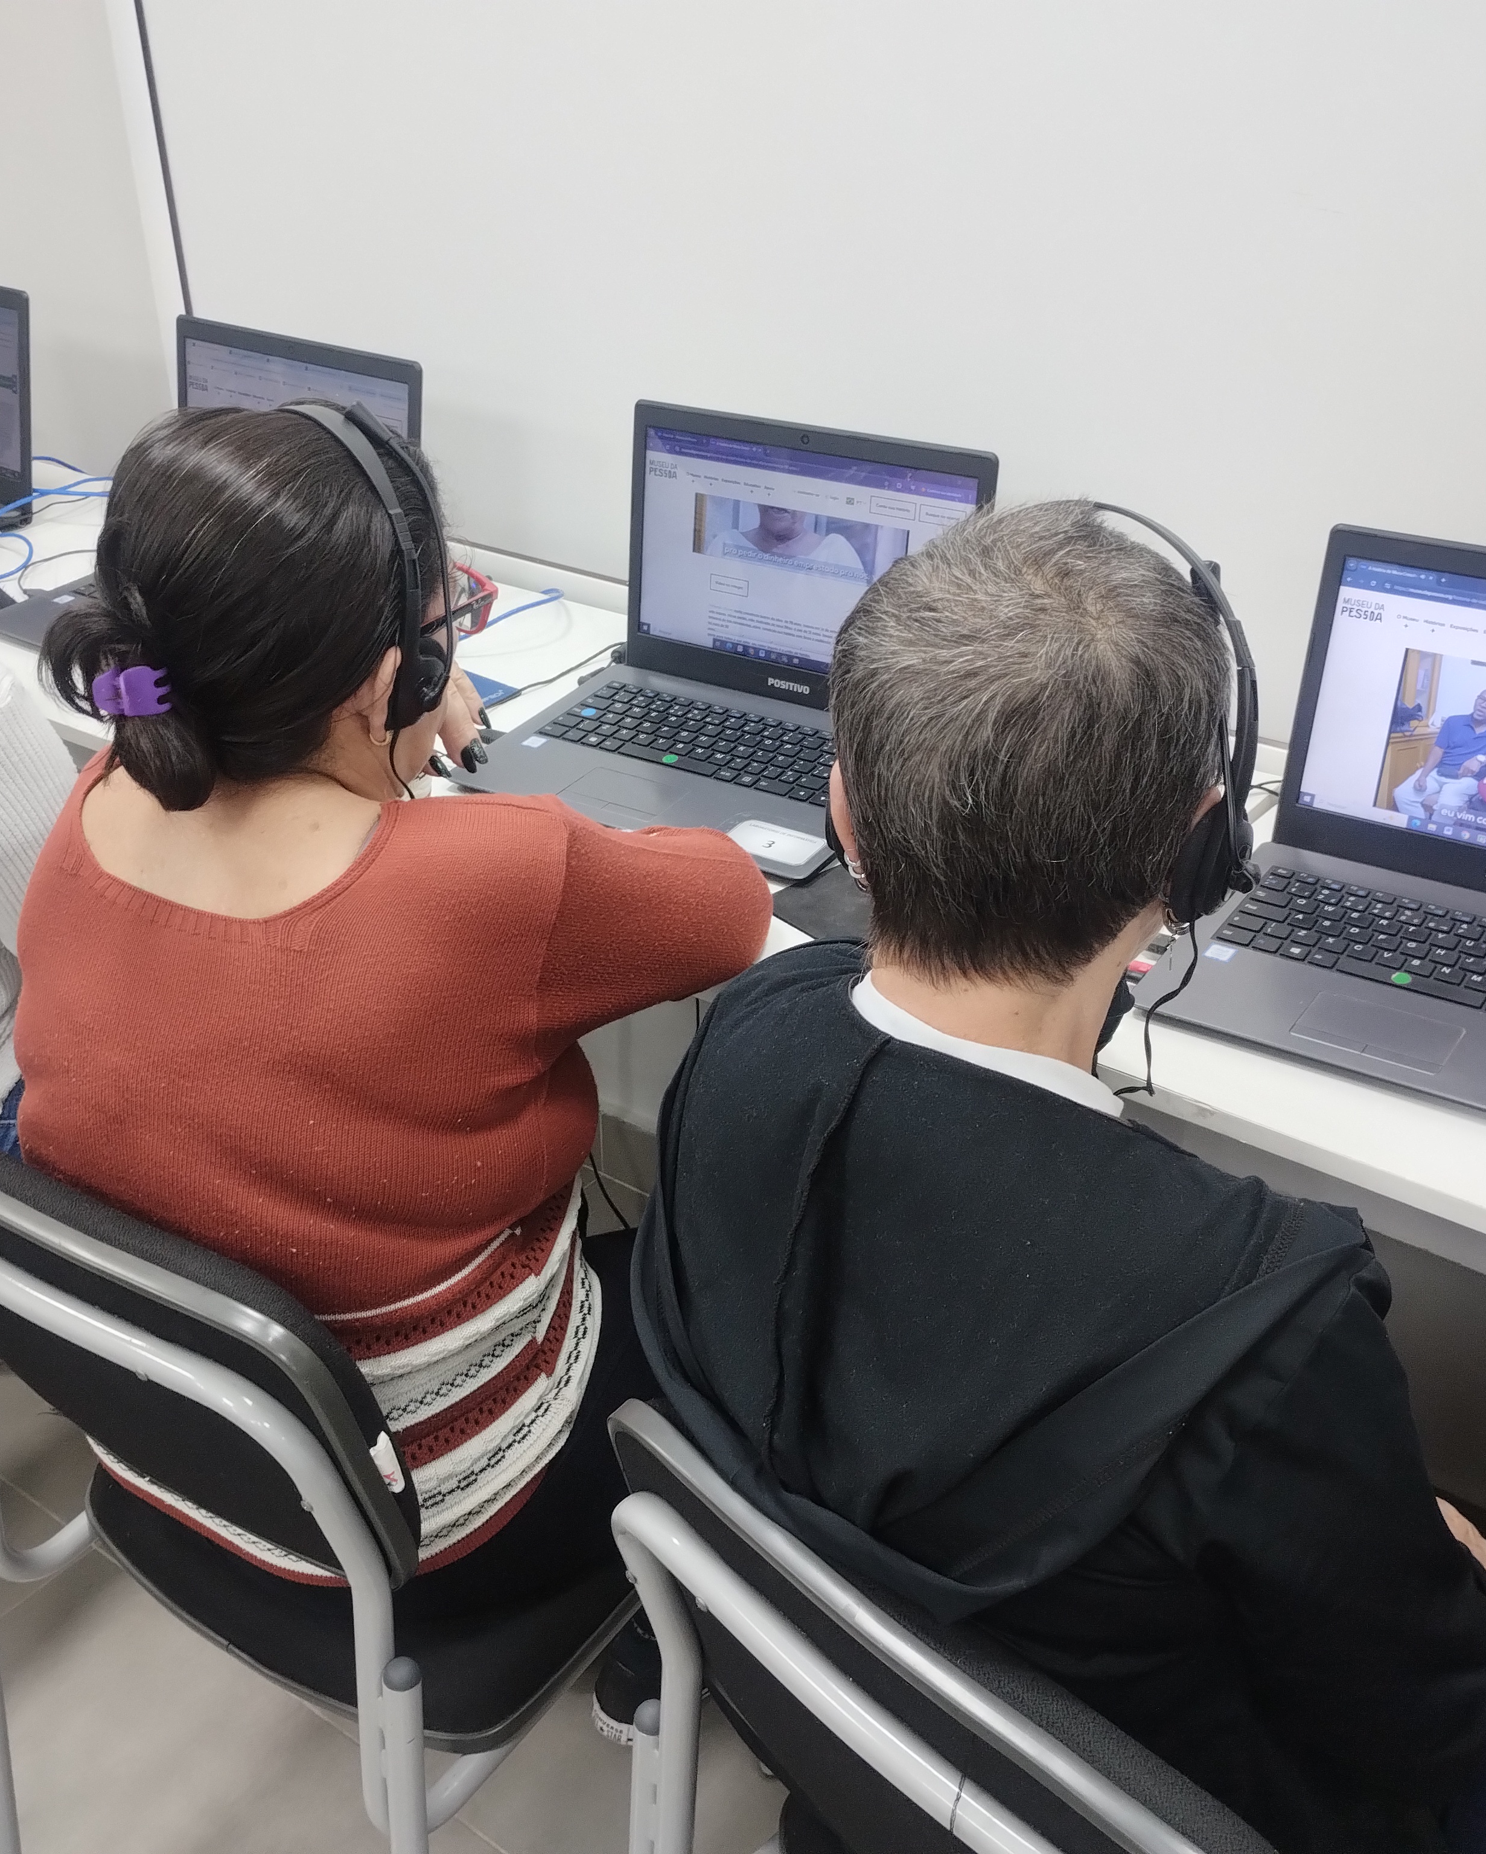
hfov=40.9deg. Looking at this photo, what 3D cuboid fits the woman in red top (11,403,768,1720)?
[{"bbox_3d":[-0.223,0.196,1.391,0.470,1.145,0.620,14,34,25],"label":"woman in red top"}]

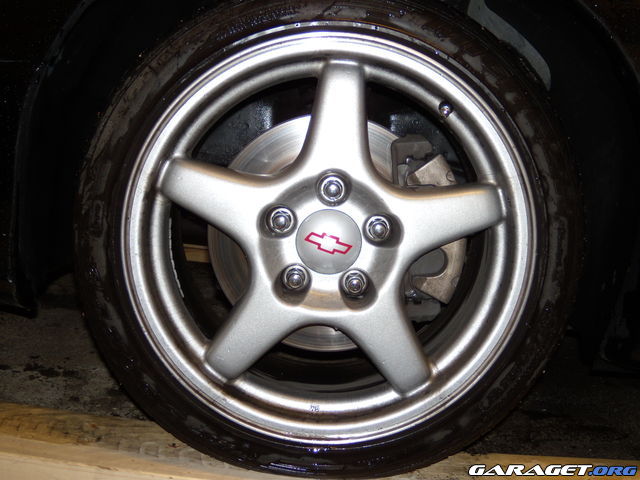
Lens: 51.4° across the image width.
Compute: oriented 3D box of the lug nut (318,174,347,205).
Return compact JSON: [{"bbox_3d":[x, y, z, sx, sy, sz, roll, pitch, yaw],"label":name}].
[{"bbox_3d":[0.015,-0.059,0.780,0.027,0.027,0.031,0,6,-1],"label":"lug nut"}]

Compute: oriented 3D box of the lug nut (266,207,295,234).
[{"bbox_3d":[-0.046,-0.022,0.783,0.027,0.027,0.031,0,6,-1],"label":"lug nut"}]

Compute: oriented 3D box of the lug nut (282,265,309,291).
[{"bbox_3d":[-0.029,0.047,0.790,0.027,0.027,0.031,0,6,-1],"label":"lug nut"}]

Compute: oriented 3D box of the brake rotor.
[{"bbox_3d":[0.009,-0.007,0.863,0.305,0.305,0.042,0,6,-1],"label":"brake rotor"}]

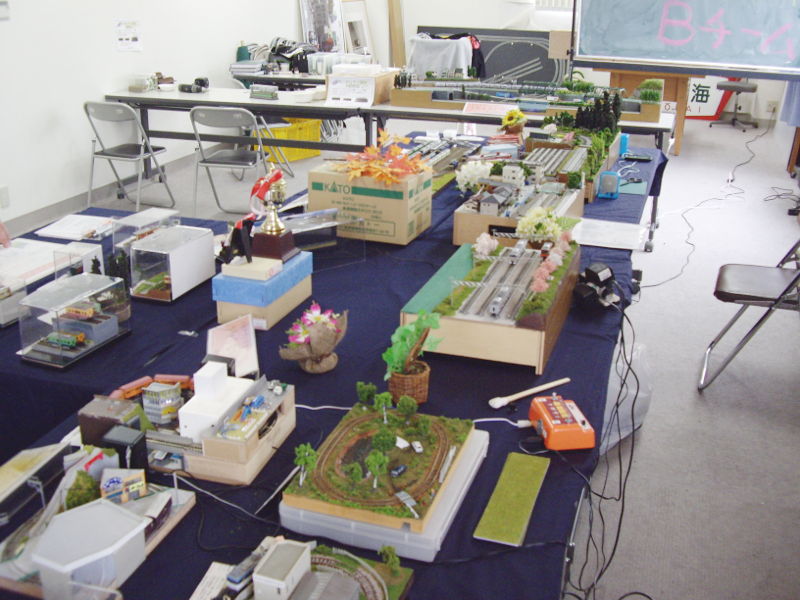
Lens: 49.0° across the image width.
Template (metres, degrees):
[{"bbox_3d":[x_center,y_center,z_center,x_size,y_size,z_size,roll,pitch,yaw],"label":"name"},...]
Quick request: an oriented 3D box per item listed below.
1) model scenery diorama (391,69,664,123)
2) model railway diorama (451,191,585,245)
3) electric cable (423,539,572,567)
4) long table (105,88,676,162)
[{"bbox_3d":[0.750,-1.238,5.308,1.620,0.180,0.330,8,22,19],"label":"model scenery diorama"},{"bbox_3d":[0.396,-0.281,2.842,0.335,0.120,0.460,7,22,16],"label":"model railway diorama"},{"bbox_3d":[0.143,0.358,1.249,0.204,0.006,0.020,-4,21,-13],"label":"electric cable"},{"bbox_3d":[-0.154,-0.898,5.626,3.600,0.700,0.460,7,22,16],"label":"long table"}]

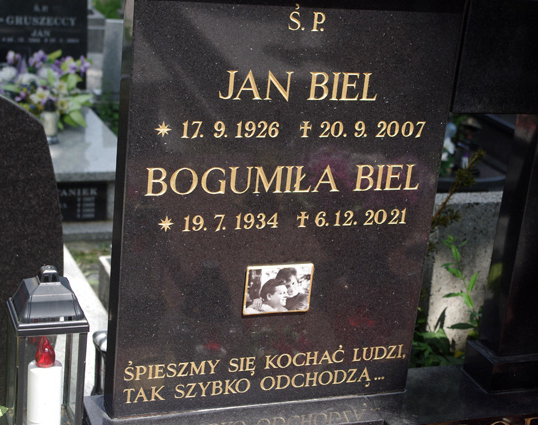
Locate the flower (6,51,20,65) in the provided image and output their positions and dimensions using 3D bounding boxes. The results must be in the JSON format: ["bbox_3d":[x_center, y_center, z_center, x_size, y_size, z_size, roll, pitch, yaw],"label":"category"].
[{"bbox_3d":[-1.348,-0.815,5.600,0.066,0.066,0.063,1,20,-14],"label":"flower"}]

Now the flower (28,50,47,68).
[{"bbox_3d":[-1.217,-0.804,5.600,0.095,0.080,0.080,1,20,-12],"label":"flower"}]

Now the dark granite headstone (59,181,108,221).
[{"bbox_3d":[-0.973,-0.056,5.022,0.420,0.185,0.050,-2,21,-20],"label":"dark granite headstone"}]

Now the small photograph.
[{"bbox_3d":[0.018,0.130,1.786,0.118,0.088,0.008,-2,21,-20],"label":"small photograph"}]

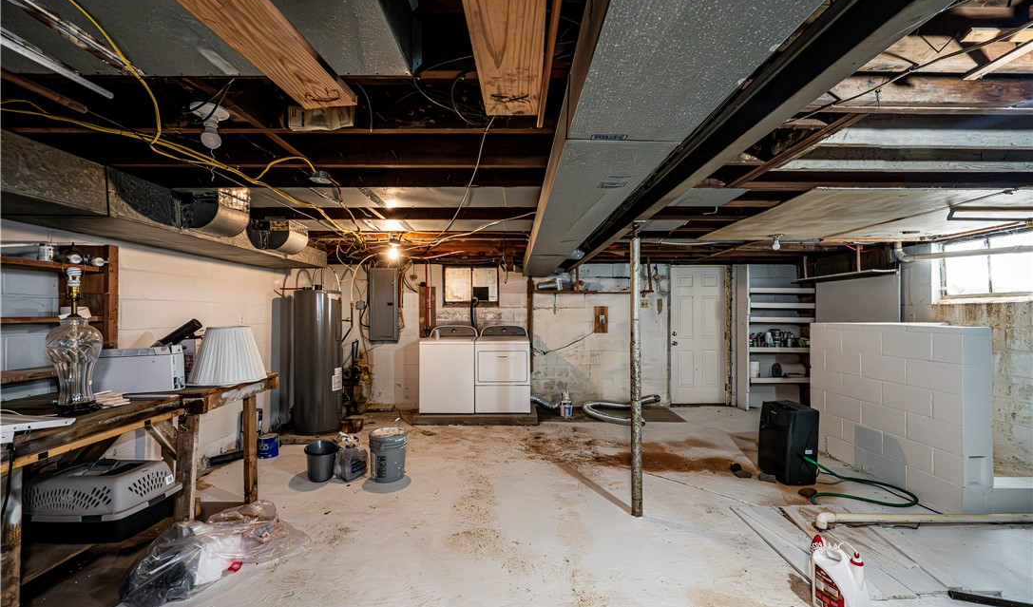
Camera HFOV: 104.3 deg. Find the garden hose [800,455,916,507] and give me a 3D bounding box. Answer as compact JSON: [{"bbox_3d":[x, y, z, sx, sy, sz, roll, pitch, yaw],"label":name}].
[{"bbox_3d":[2.510,1.300,3.030,0.780,0.200,0.500,0,-1,0],"label":"garden hose"}]

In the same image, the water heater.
[{"bbox_3d":[-2.217,0.624,4.500,0.495,1.540,0.495,0,-1,14],"label":"water heater"}]

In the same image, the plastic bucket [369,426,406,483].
[{"bbox_3d":[-1.055,1.243,3.310,0.305,0.370,0.305,0,-1,0],"label":"plastic bucket"}]

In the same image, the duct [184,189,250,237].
[{"bbox_3d":[-1.965,-0.603,2.650,0.240,0.280,0.300,0,-1,0],"label":"duct"}]

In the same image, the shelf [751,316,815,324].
[{"bbox_3d":[3.665,0.234,5.660,0.900,0.070,0.290,0,-1,0],"label":"shelf"}]

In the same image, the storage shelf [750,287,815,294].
[{"bbox_3d":[3.665,-0.170,5.660,0.900,0.070,0.290,0,-1,0],"label":"storage shelf"}]

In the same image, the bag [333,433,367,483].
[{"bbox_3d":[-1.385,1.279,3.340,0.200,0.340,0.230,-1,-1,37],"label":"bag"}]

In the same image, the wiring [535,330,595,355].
[{"bbox_3d":[0.676,0.545,5.580,0.860,0.360,0.100,0,-1,0],"label":"wiring"}]

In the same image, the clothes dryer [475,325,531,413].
[{"bbox_3d":[-0.162,0.838,5.300,0.685,1.070,0.690,0,-1,0],"label":"clothes dryer"}]

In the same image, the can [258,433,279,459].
[{"bbox_3d":[-2.376,1.359,3.833,0.168,0.194,0.168,0,-1,-17],"label":"can"}]

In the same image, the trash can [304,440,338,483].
[{"bbox_3d":[-1.615,1.321,3.319,0.265,0.255,0.265,0,-1,0],"label":"trash can"}]

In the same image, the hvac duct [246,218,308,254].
[{"bbox_3d":[-1.965,-0.575,3.430,0.240,0.270,0.300,0,-1,0],"label":"hvac duct"}]

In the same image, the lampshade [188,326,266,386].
[{"bbox_3d":[-2.090,0.375,2.930,0.450,0.375,0.450,0,-1,0],"label":"lampshade"}]

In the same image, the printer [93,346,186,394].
[{"bbox_3d":[-2.294,0.411,2.444,0.420,0.235,0.220,0,-1,-17],"label":"printer"}]

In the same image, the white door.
[{"bbox_3d":[2.640,0.455,5.820,0.800,2.000,0.060,0,-1,0],"label":"white door"}]

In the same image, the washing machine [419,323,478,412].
[{"bbox_3d":[-0.860,0.840,5.317,0.690,1.070,0.690,0,-1,0],"label":"washing machine"}]

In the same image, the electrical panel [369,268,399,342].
[{"bbox_3d":[-1.840,0.027,5.620,0.390,1.020,0.110,0,-1,0],"label":"electrical panel"}]

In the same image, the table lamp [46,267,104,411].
[{"bbox_3d":[-2.165,0.157,1.968,0.200,0.730,0.200,0,-1,0],"label":"table lamp"}]

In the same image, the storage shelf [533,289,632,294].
[{"bbox_3d":[1.050,-0.151,5.553,1.600,0.045,0.260,0,-1,0],"label":"storage shelf"}]

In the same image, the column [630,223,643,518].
[{"bbox_3d":[0.820,0.444,2.738,0.077,1.990,0.077,0,-1,0],"label":"column"}]

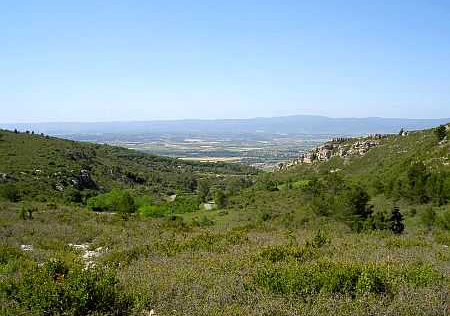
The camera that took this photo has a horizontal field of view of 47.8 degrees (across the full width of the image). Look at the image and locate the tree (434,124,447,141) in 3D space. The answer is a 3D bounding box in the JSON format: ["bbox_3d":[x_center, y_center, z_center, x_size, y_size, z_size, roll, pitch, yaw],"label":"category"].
[{"bbox_3d":[55.224,-6.535,130.000,3.080,4.310,2.980,0,4,0],"label":"tree"}]

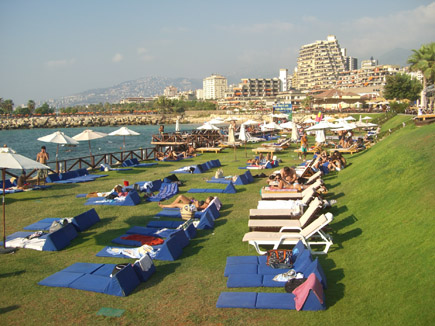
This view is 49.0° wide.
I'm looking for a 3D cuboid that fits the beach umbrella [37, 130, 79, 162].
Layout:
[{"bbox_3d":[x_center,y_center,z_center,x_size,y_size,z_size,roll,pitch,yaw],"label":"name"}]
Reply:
[{"bbox_3d":[-7.717,-0.424,23.099,2.050,2.250,2.050,0,6,0],"label":"beach umbrella"}]

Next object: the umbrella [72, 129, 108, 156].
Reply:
[{"bbox_3d":[-7.396,-0.795,27.950,2.200,2.400,2.200,-6,7,1],"label":"umbrella"}]

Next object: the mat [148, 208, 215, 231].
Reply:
[{"bbox_3d":[-0.940,1.499,12.844,1.782,0.380,0.600,0,7,6],"label":"mat"}]

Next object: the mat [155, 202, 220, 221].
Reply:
[{"bbox_3d":[-0.856,1.370,13.948,1.827,0.380,0.600,2,7,16],"label":"mat"}]

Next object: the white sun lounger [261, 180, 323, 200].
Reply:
[{"bbox_3d":[2.320,0.994,15.319,1.890,0.780,0.680,0,7,-1],"label":"white sun lounger"}]

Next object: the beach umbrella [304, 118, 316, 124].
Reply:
[{"bbox_3d":[13.043,-5.062,67.145,2.150,2.300,2.150,-1,7,0],"label":"beach umbrella"}]

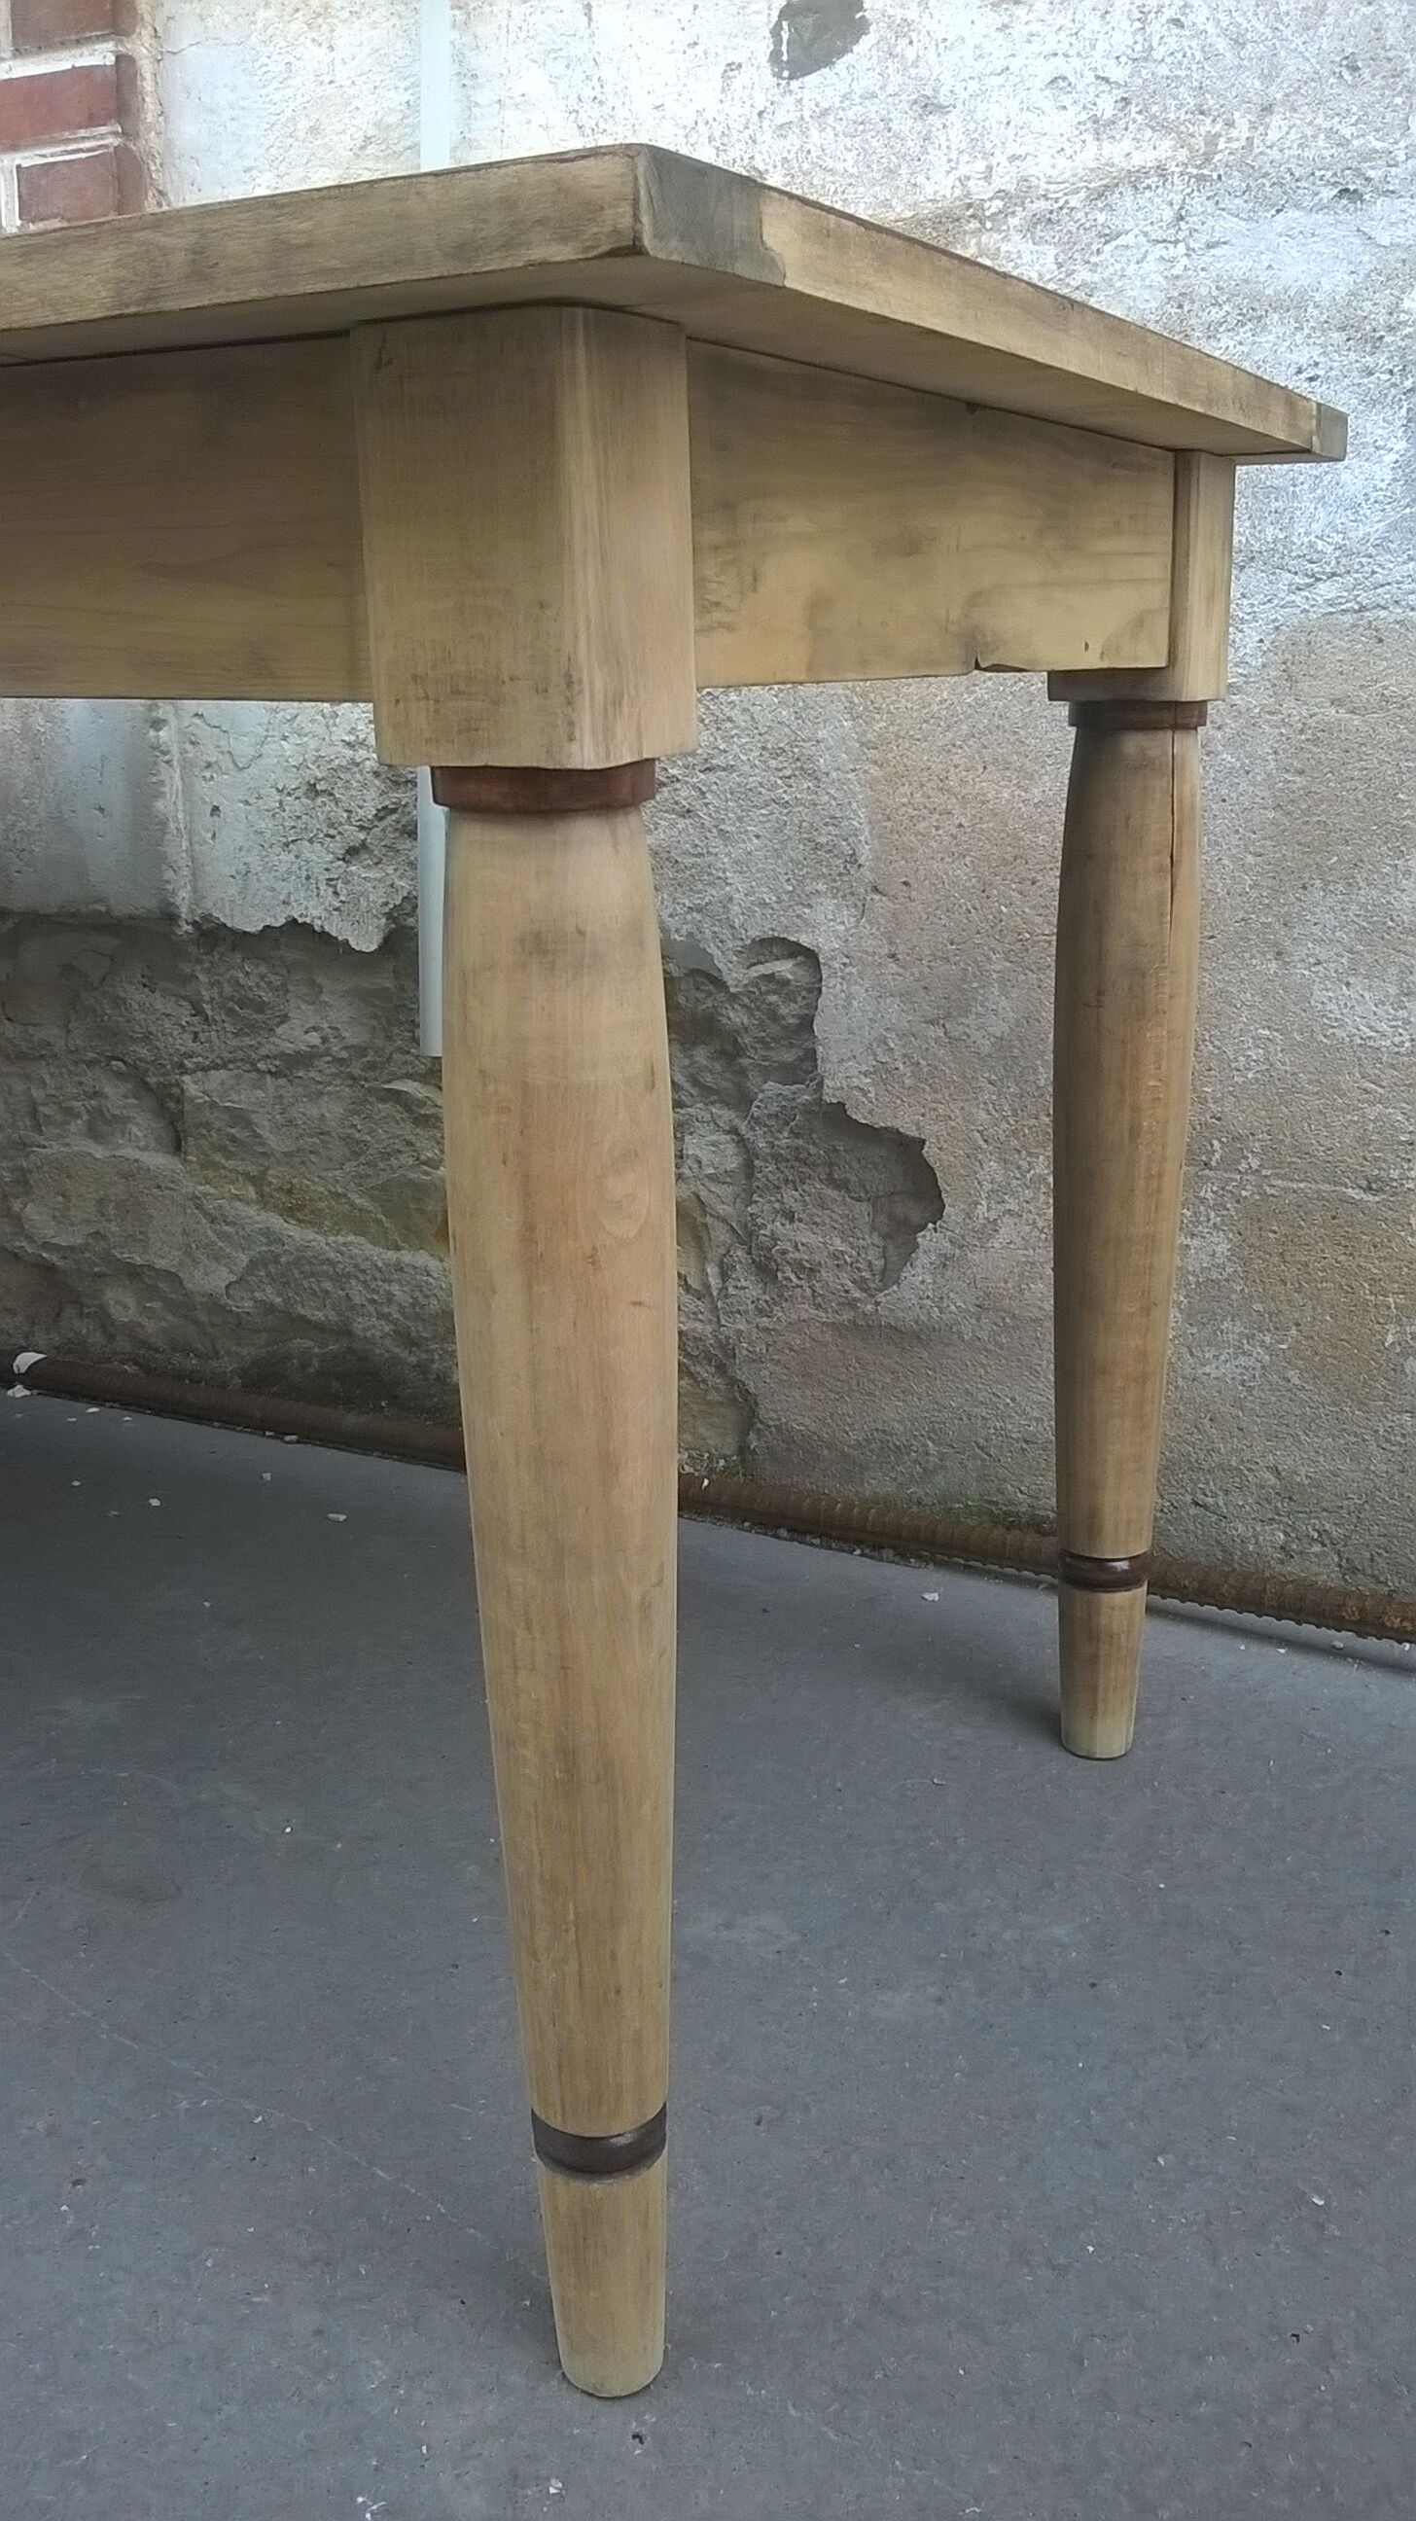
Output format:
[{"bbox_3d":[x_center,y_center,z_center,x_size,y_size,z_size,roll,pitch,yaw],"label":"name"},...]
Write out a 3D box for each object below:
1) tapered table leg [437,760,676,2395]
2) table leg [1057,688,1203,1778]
[{"bbox_3d":[-0.044,0.138,0.770,0.075,0.611,0.075,-1,15,0],"label":"tapered table leg"},{"bbox_3d":[0.234,-0.004,1.260,0.075,0.611,0.075,7,18,27],"label":"table leg"}]

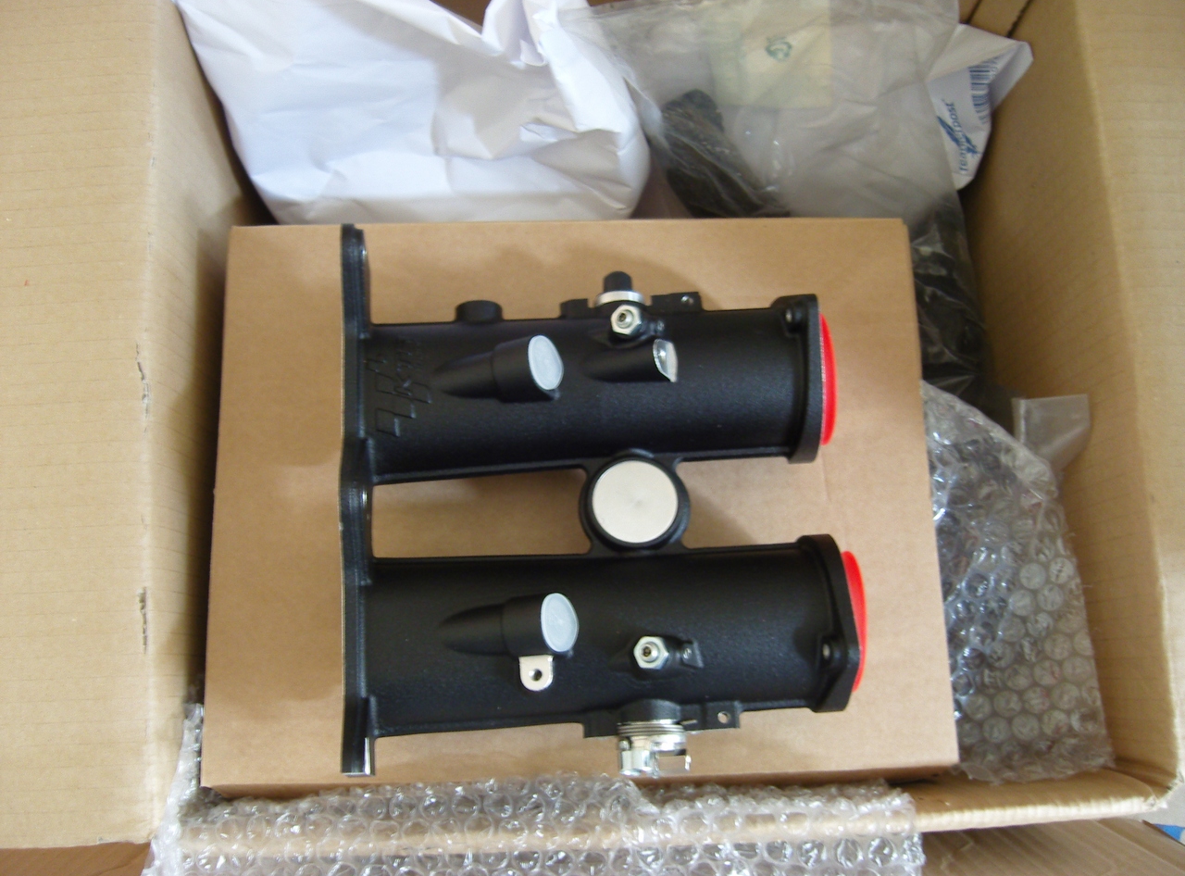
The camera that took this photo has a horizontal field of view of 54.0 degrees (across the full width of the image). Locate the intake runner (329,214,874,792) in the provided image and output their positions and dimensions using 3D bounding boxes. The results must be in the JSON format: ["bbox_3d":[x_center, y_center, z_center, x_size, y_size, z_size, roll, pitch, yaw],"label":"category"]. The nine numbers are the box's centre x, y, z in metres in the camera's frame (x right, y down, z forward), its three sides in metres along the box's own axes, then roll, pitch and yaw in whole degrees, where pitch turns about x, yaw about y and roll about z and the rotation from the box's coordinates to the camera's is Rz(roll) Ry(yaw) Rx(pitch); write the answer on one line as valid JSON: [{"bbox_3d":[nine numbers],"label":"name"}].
[{"bbox_3d":[0.005,0.022,0.436,0.189,0.088,0.204,-2,76,-3],"label":"intake runner"}]

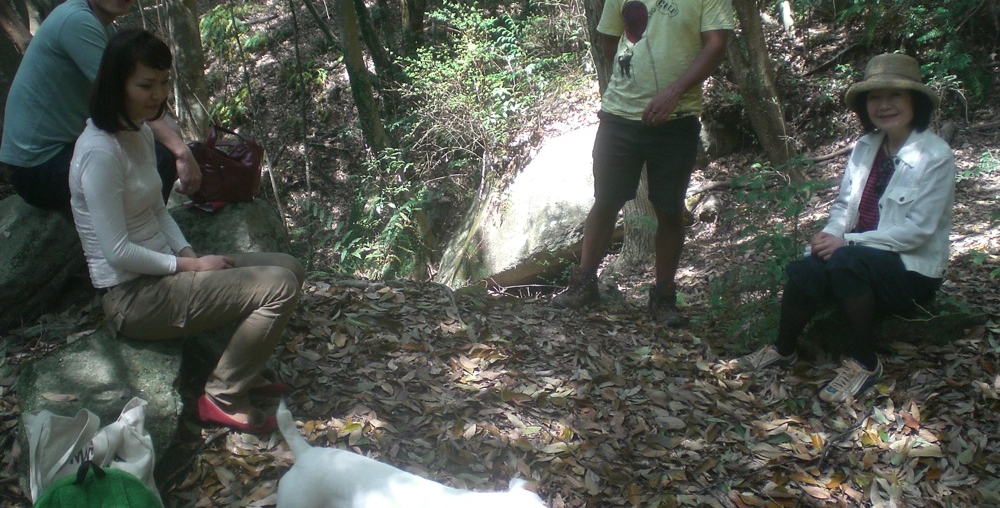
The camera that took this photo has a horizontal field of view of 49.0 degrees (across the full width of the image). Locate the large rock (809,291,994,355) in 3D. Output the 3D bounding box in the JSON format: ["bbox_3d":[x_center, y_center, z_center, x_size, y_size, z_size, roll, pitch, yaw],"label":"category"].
[{"bbox_3d":[1.437,0.259,3.980,0.640,0.200,0.450,2,12,11],"label":"large rock"}]

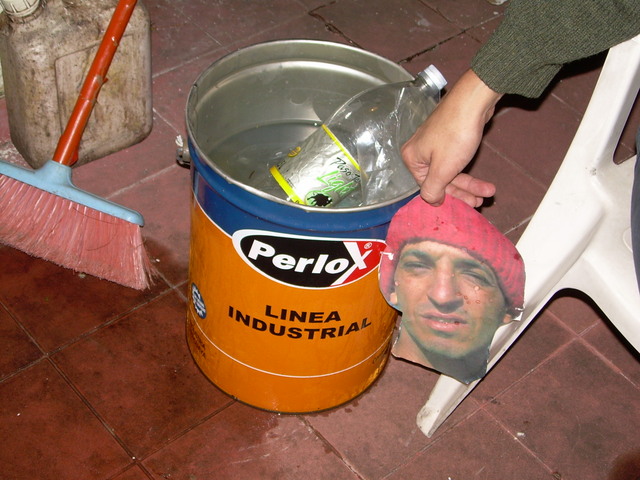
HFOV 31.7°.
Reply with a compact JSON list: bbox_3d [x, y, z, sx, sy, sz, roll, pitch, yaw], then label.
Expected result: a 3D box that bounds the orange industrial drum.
[{"bbox_3d":[-0.020,-0.008,1.398,0.300,0.364,0.300,5,45,-4],"label":"orange industrial drum"}]

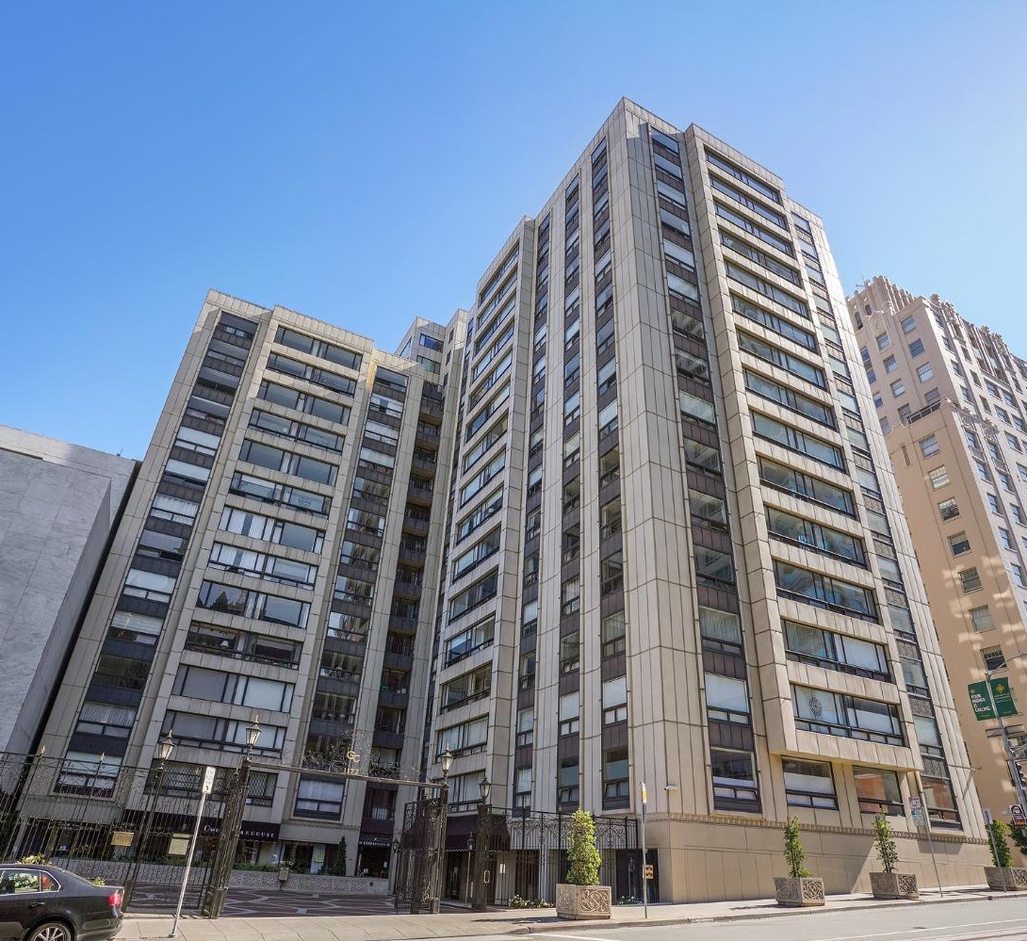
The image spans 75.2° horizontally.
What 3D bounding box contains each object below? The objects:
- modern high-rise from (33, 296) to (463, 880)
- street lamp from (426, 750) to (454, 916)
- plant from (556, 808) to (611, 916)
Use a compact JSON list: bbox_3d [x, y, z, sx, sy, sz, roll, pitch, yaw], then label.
[{"bbox_3d":[-21.292,10.020,55.890,20.800,39.400,23.000,18,-33,-24],"label":"modern high-rise"},{"bbox_3d":[-2.166,10.520,19.735,0.380,4.378,0.380,18,-33,-24],"label":"street lamp"},{"bbox_3d":[2.032,11.325,19.288,1.140,2.680,1.100,18,-33,-24],"label":"plant"}]

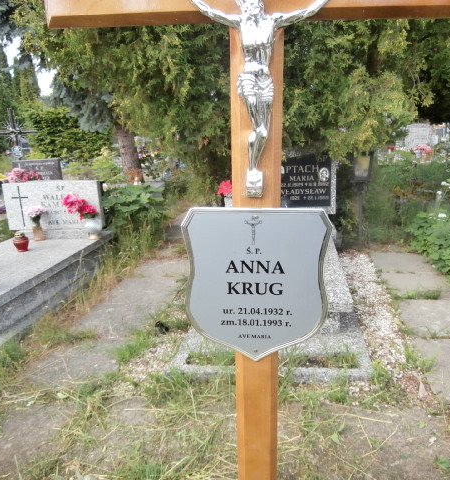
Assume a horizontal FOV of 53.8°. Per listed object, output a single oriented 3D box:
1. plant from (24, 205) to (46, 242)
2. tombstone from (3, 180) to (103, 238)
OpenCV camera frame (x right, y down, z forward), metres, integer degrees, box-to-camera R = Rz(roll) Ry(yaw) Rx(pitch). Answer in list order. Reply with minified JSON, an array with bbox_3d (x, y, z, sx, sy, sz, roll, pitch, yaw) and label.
[{"bbox_3d":[-1.758,-0.153,4.167,0.210,0.325,0.190,-1,13,7],"label":"plant"},{"bbox_3d":[-1.594,-0.274,4.184,0.920,0.540,0.110,-1,13,7],"label":"tombstone"}]

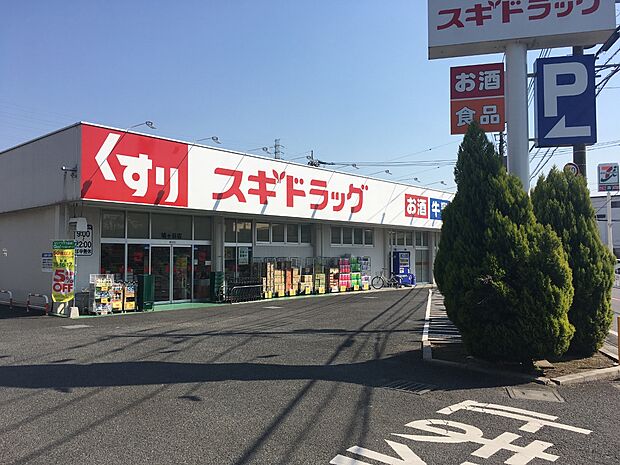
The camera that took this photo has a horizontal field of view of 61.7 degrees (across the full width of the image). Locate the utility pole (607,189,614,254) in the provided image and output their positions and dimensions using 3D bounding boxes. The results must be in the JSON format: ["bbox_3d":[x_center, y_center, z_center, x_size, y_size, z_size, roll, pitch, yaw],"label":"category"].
[{"bbox_3d":[22.000,0.130,38.000,0.300,6.300,0.300,0,-3,0],"label":"utility pole"}]

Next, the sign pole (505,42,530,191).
[{"bbox_3d":[4.280,-0.850,10.600,0.440,5.900,0.440,-1,-3,14],"label":"sign pole"}]

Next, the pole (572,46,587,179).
[{"bbox_3d":[6.390,-2.900,12.300,0.330,10.000,0.330,0,-3,0],"label":"pole"}]

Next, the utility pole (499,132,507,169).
[{"bbox_3d":[14.100,-2.200,38.000,0.320,11.000,0.320,0,-3,0],"label":"utility pole"}]

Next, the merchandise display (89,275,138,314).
[{"bbox_3d":[-5.920,1.830,15.600,0.450,1.170,1.350,-3,-4,43],"label":"merchandise display"}]

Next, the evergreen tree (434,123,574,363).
[{"bbox_3d":[3.070,0.120,8.200,2.200,3.700,2.050,0,-3,0],"label":"evergreen tree"}]

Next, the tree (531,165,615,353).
[{"bbox_3d":[4.480,0.430,9.000,1.600,3.140,1.600,0,-3,0],"label":"tree"}]

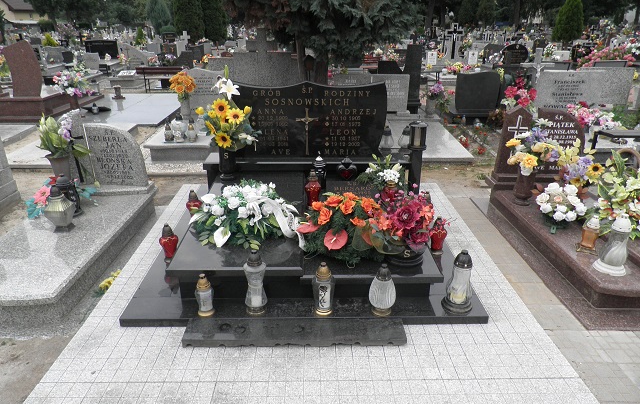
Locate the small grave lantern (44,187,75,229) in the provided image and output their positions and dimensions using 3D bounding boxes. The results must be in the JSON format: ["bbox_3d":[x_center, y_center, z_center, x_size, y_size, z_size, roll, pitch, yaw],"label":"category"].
[{"bbox_3d":[-1.887,0.031,3.202,0.220,0.310,0.220,0,23,-1],"label":"small grave lantern"}]

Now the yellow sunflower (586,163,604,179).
[{"bbox_3d":[2.044,-0.234,3.292,0.122,0.120,0.050,8,11,18],"label":"yellow sunflower"}]

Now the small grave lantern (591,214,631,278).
[{"bbox_3d":[1.771,0.233,2.645,0.175,0.350,0.175,0,23,-1],"label":"small grave lantern"}]

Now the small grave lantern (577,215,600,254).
[{"bbox_3d":[1.762,0.196,2.875,0.135,0.240,0.135,0,23,-1],"label":"small grave lantern"}]

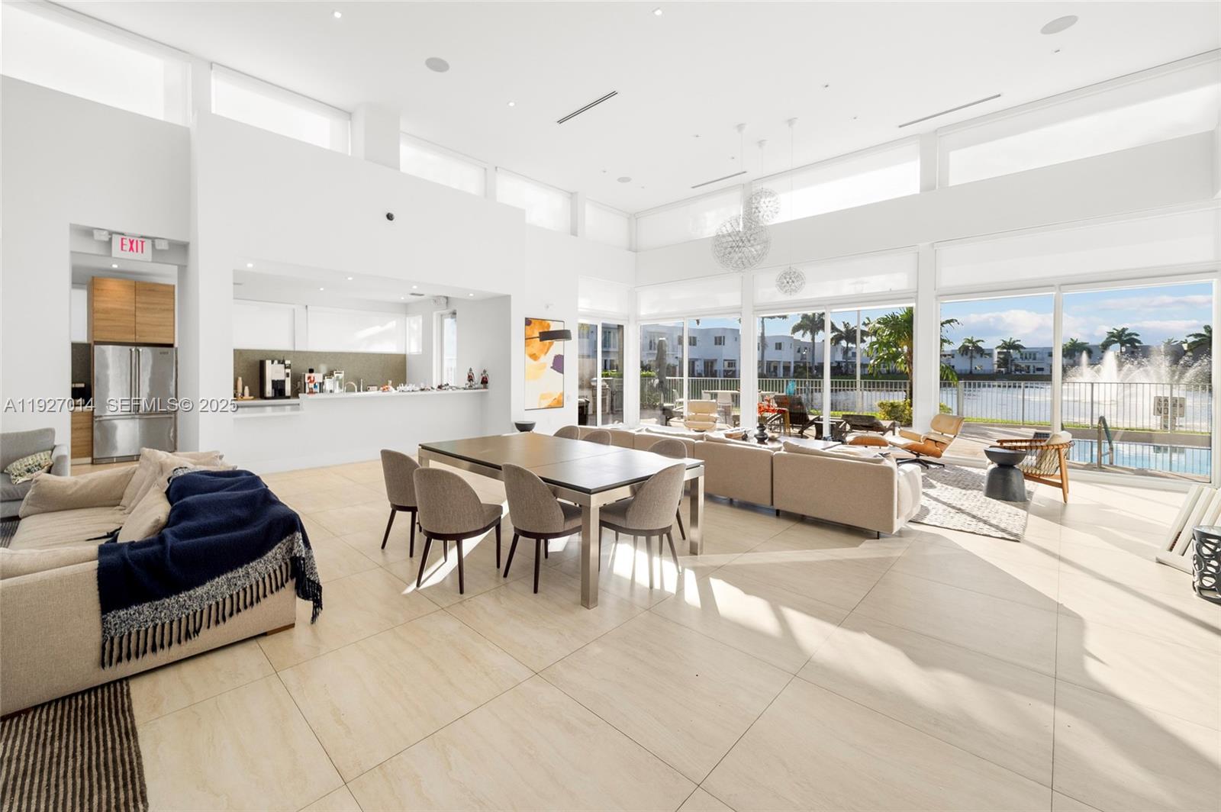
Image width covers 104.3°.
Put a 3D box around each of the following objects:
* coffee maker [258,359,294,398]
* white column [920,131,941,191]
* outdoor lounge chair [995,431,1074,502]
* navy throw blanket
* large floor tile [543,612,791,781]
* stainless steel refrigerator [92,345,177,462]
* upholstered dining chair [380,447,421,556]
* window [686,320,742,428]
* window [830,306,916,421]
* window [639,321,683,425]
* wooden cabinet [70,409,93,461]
[{"bbox_3d":[-6.708,-0.509,9.494,0.480,0.720,0.400,4,6,42],"label":"coffee maker"},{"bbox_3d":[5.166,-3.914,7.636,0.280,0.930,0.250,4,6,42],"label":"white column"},{"bbox_3d":[5.153,0.702,5.812,0.760,0.750,0.720,3,4,43],"label":"outdoor lounge chair"},{"bbox_3d":[-2.365,0.813,2.788,1.040,0.710,0.870,3,4,43],"label":"navy throw blanket"},{"bbox_3d":[0.274,1.325,2.326,0.915,0.012,0.870,4,6,42],"label":"large floor tile"},{"bbox_3d":[-7.834,-0.034,7.813,0.740,1.800,0.920,3,4,43],"label":"stainless steel refrigerator"},{"bbox_3d":[-1.635,0.774,4.062,0.510,0.820,0.550,2,5,29],"label":"upholstered dining chair"},{"bbox_3d":[2.207,-0.648,10.253,1.360,2.500,0.100,4,6,42],"label":"window"},{"bbox_3d":[4.552,-0.478,8.309,1.420,2.500,0.100,3,4,43],"label":"window"},{"bbox_3d":[1.196,-0.725,11.415,1.360,2.500,0.100,3,4,43],"label":"window"},{"bbox_3d":[-8.520,0.472,7.428,0.620,0.900,0.550,4,6,42],"label":"wooden cabinet"}]

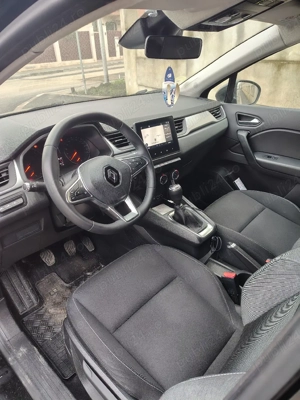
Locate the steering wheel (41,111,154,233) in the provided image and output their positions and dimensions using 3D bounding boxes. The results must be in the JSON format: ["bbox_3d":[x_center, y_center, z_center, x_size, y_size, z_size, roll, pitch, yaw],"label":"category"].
[{"bbox_3d":[-0.139,-0.078,0.830,0.365,0.360,0.095,-32,11,-38],"label":"steering wheel"}]

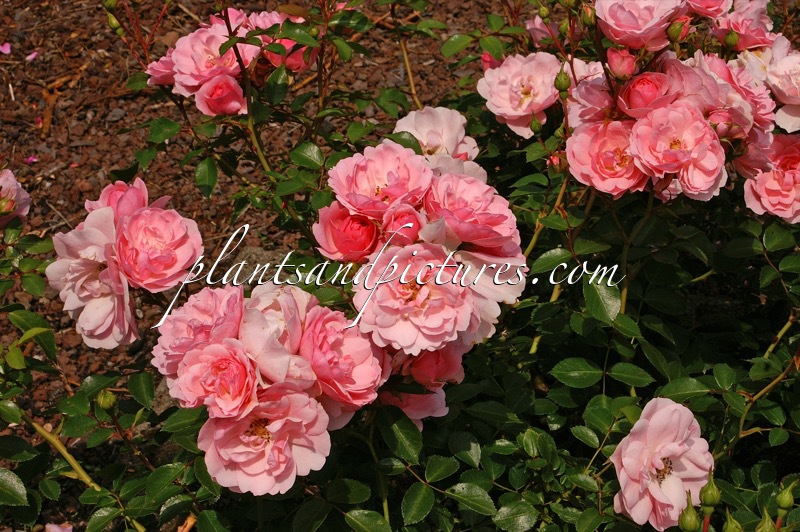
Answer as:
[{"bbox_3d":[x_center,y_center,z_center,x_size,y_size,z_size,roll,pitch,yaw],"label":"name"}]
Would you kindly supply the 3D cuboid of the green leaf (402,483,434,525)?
[{"bbox_3d":[0.011,0.153,1.070,0.019,0.007,0.030,27,72,10],"label":"green leaf"}]

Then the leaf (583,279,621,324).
[{"bbox_3d":[0.139,0.023,1.150,0.026,0.008,0.044,-22,72,-18],"label":"leaf"}]

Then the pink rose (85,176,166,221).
[{"bbox_3d":[-0.187,-0.036,1.140,0.058,0.052,0.054,0,42,0],"label":"pink rose"}]

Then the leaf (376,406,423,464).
[{"bbox_3d":[-0.001,0.108,1.060,0.025,0.010,0.043,-34,85,-25],"label":"leaf"}]

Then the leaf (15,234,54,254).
[{"bbox_3d":[-0.256,-0.015,1.170,0.025,0.007,0.016,2,56,1],"label":"leaf"}]

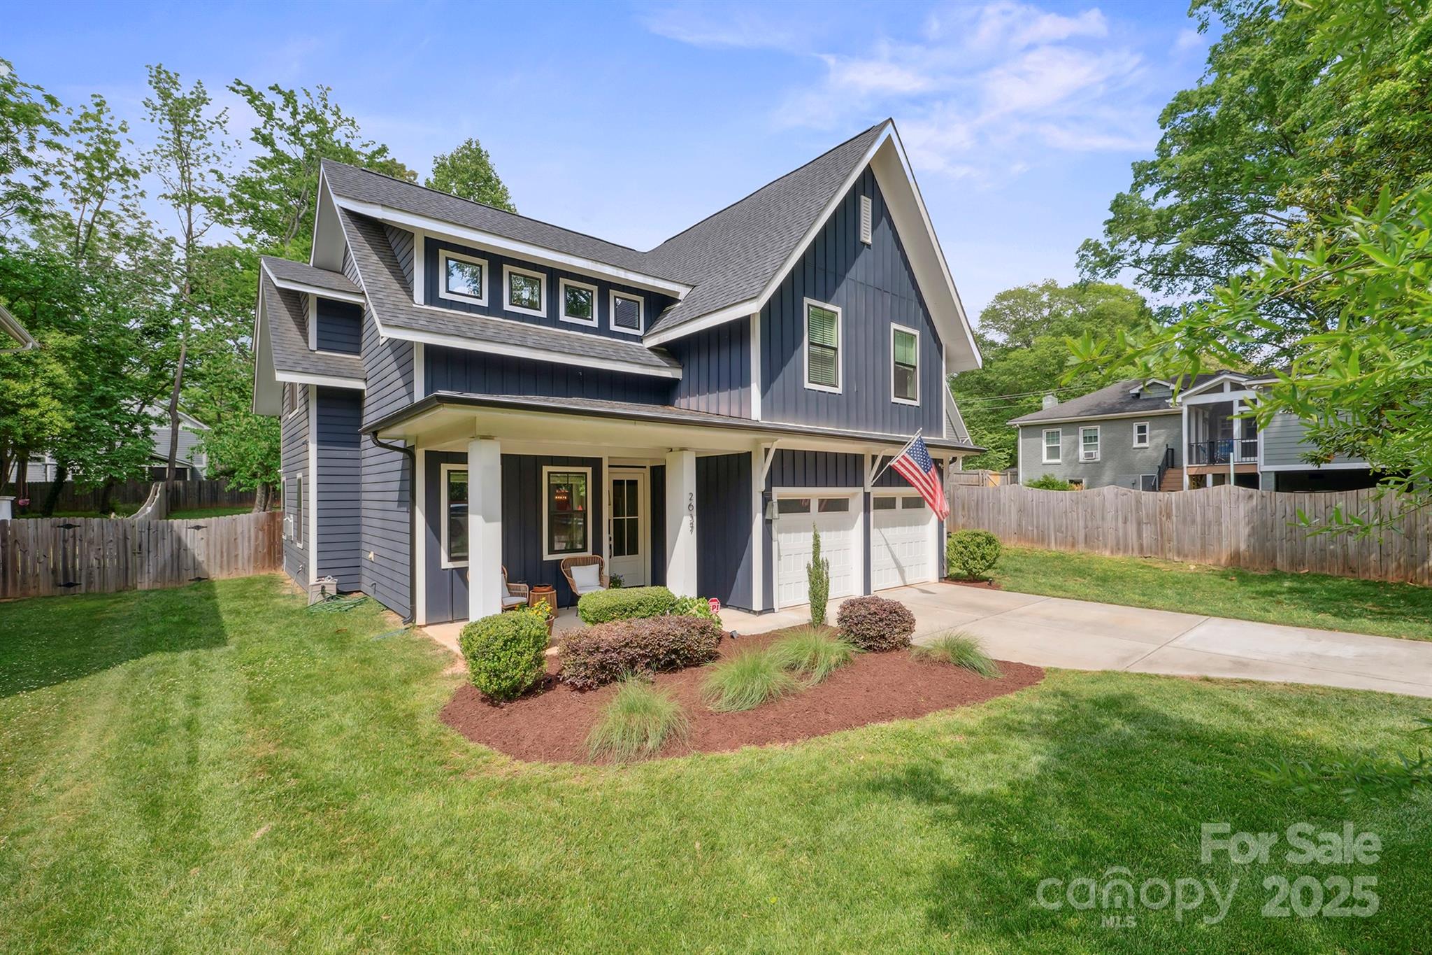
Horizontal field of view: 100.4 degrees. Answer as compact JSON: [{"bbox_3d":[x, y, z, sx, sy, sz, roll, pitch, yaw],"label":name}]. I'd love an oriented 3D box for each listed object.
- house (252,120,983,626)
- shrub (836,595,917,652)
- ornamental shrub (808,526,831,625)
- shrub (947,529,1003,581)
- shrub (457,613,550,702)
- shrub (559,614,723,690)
[{"bbox_3d":[-3.608,-2.436,16.381,13.671,10.035,16.095,1,-2,-40],"label":"house"},{"bbox_3d":[2.235,2.029,8.383,1.080,0.730,1.030,0,-1,0],"label":"shrub"},{"bbox_3d":[1.677,1.619,9.729,0.380,1.600,0.380,0,-1,0],"label":"ornamental shrub"},{"bbox_3d":[6.292,1.872,14.442,1.270,1.240,1.270,1,-2,-40],"label":"shrub"},{"bbox_3d":[-2.306,1.928,6.519,0.920,0.900,0.920,1,-2,-40],"label":"shrub"},{"bbox_3d":[-0.867,2.072,7.341,1.920,0.630,0.880,1,-2,-40],"label":"shrub"}]

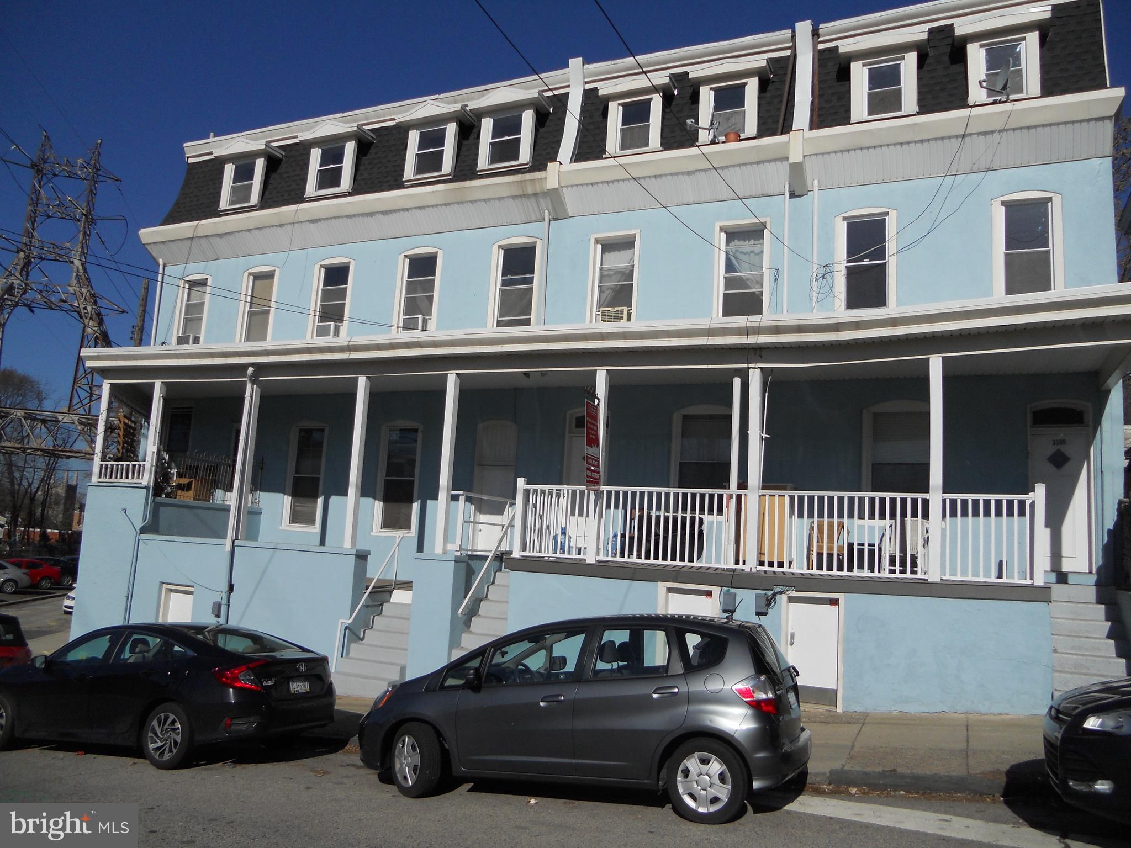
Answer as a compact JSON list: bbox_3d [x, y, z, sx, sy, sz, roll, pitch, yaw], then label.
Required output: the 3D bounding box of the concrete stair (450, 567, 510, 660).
[{"bbox_3d":[-0.997,3.013,12.767,0.911,1.670,1.950,-1,-8,24],"label":"concrete stair"}]

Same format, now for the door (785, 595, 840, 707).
[{"bbox_3d":[2.942,2.671,10.518,0.689,1.328,0.160,-1,-8,24],"label":"door"}]

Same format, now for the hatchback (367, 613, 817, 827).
[{"bbox_3d":[0.084,2.470,7.893,4.105,1.525,1.695,-4,-12,20],"label":"hatchback"}]

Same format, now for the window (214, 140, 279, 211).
[{"bbox_3d":[-7.172,-5.516,19.929,1.543,1.644,0.650,-1,-8,24],"label":"window"}]

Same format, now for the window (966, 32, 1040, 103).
[{"bbox_3d":[6.707,-5.328,13.528,0.974,0.996,0.450,-1,-8,24],"label":"window"}]

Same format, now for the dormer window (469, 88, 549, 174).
[{"bbox_3d":[-1.062,-5.606,17.171,1.555,1.679,0.650,-1,-8,24],"label":"dormer window"}]

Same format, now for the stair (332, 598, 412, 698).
[{"bbox_3d":[-2.642,3.370,13.248,1.092,1.268,1.430,-1,-8,24],"label":"stair"}]

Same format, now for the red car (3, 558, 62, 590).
[{"bbox_3d":[-26.688,7.090,42.336,4.500,1.440,1.760,6,-8,-25],"label":"red car"}]

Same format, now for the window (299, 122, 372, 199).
[{"bbox_3d":[-4.937,-5.547,18.920,1.545,1.656,0.650,-1,-8,24],"label":"window"}]

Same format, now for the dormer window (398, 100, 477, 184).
[{"bbox_3d":[-2.620,-5.592,17.876,1.538,1.719,0.650,-1,-8,24],"label":"dormer window"}]

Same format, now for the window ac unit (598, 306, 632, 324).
[{"bbox_3d":[0.915,-1.853,15.587,0.520,0.340,0.450,-1,-8,24],"label":"window ac unit"}]

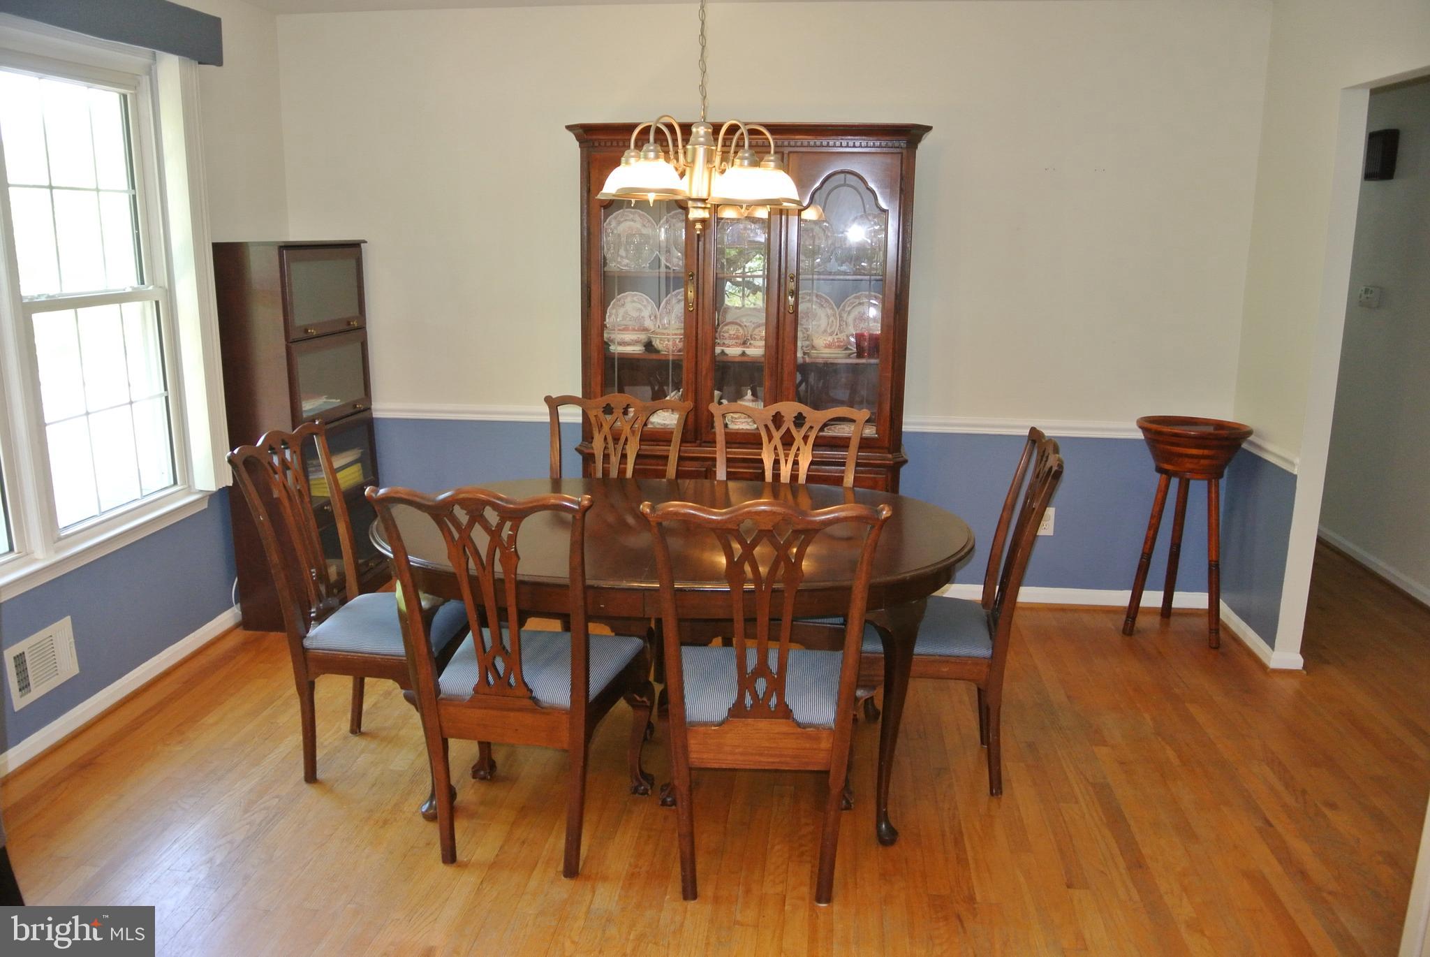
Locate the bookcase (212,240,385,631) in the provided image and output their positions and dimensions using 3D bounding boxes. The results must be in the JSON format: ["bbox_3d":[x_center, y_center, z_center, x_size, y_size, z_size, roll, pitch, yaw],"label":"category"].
[{"bbox_3d":[-1.669,-0.203,4.364,0.310,1.505,0.710,2,13,6],"label":"bookcase"}]

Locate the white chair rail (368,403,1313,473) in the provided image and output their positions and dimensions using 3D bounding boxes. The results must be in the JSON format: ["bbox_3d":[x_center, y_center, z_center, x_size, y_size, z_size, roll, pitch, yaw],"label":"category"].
[{"bbox_3d":[0.104,-0.172,4.220,4.012,0.065,0.638,2,13,6],"label":"white chair rail"}]

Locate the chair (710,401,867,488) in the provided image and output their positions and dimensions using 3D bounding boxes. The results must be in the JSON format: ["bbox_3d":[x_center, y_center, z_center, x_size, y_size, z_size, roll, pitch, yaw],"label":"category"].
[{"bbox_3d":[0.217,0.293,3.416,0.530,0.995,0.550,3,13,9],"label":"chair"}]

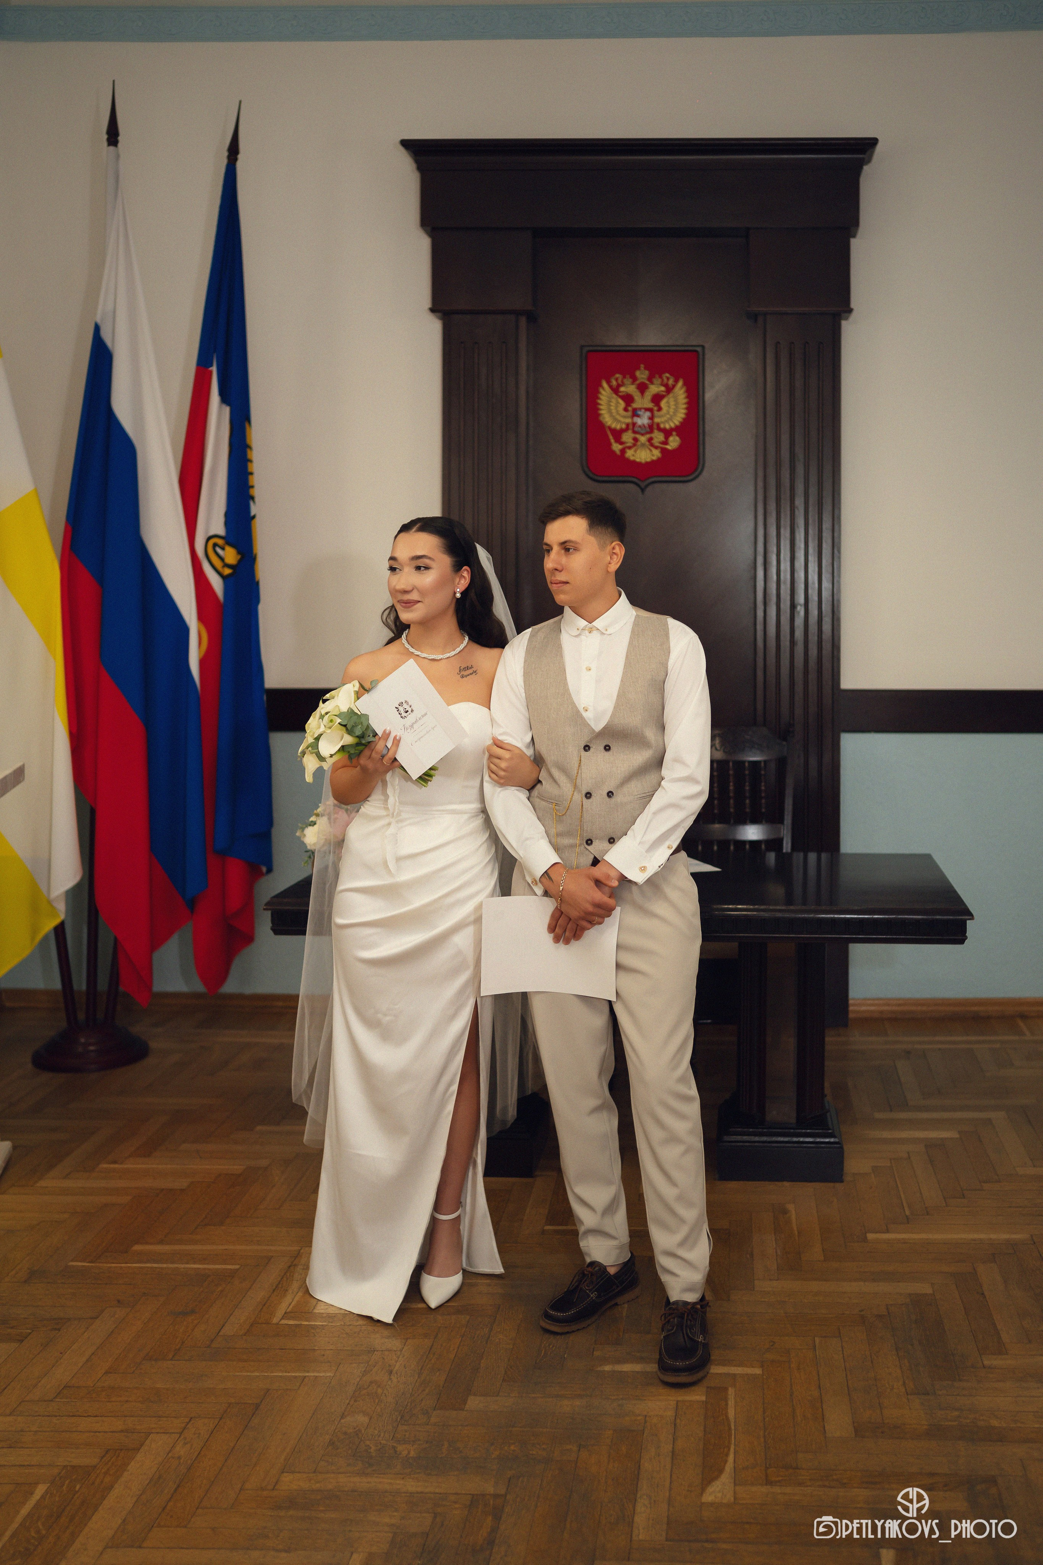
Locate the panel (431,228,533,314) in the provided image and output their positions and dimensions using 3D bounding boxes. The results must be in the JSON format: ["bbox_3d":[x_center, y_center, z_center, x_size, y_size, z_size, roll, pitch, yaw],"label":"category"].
[{"bbox_3d":[-0.147,-1.880,5.620,0.375,0.325,0.140,0,4,5],"label":"panel"}]

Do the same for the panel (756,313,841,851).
[{"bbox_3d":[1.030,-0.640,5.660,0.315,2.200,0.120,0,4,5],"label":"panel"}]

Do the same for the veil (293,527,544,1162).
[{"bbox_3d":[-0.243,0.135,3.470,0.540,1.340,0.340,1,6,9],"label":"veil"}]

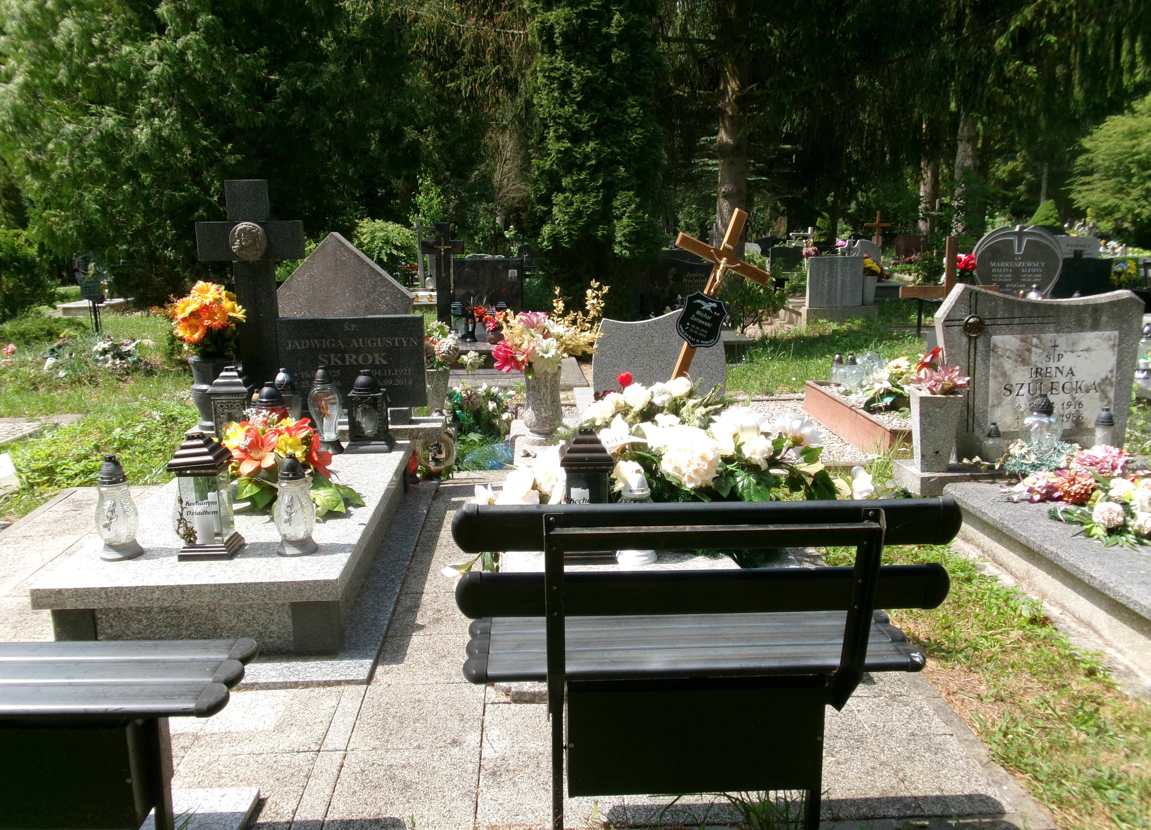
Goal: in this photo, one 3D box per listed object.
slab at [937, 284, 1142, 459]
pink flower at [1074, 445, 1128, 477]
[{"bbox_3d":[2.341,-0.216,4.718,1.025,0.897,0.076,-2,9,-2],"label":"slab"},{"bbox_3d":[2.330,0.206,4.132,0.216,0.135,0.169,-1,12,-3],"label":"pink flower"}]

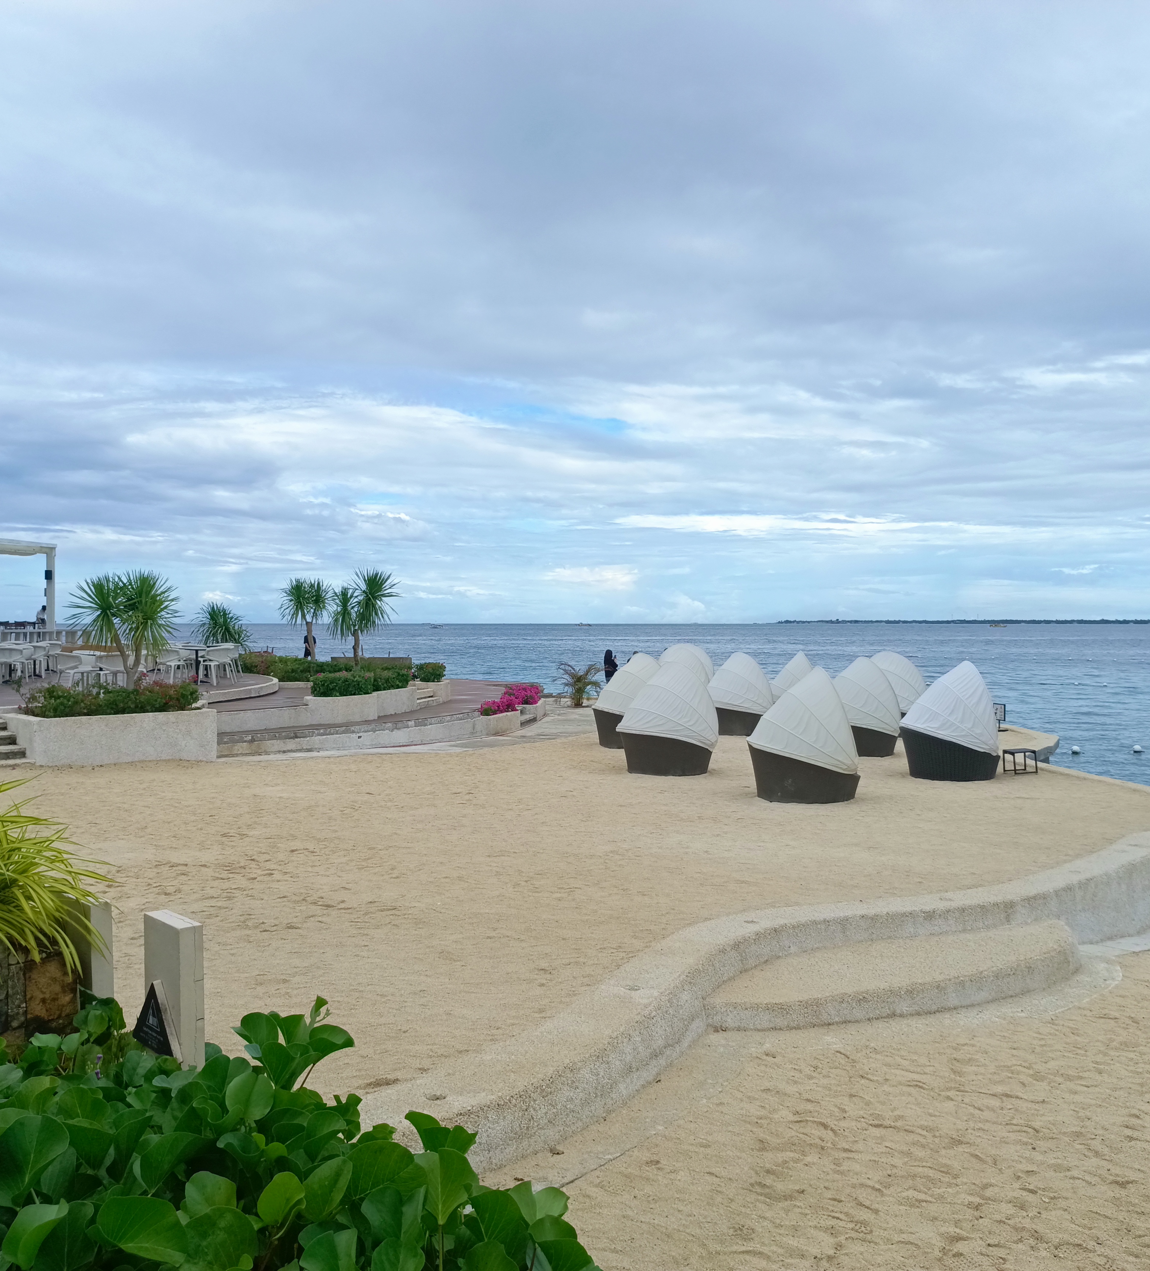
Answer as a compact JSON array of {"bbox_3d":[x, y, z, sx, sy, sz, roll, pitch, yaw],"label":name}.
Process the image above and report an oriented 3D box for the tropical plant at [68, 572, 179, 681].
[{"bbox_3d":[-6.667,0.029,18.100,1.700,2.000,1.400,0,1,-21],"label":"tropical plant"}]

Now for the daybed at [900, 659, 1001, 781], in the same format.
[{"bbox_3d":[5.315,1.158,17.300,1.380,1.630,1.420,0,1,-14],"label":"daybed"}]

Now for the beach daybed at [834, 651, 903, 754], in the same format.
[{"bbox_3d":[5.316,1.267,22.700,1.560,1.760,1.600,0,1,-25],"label":"beach daybed"}]

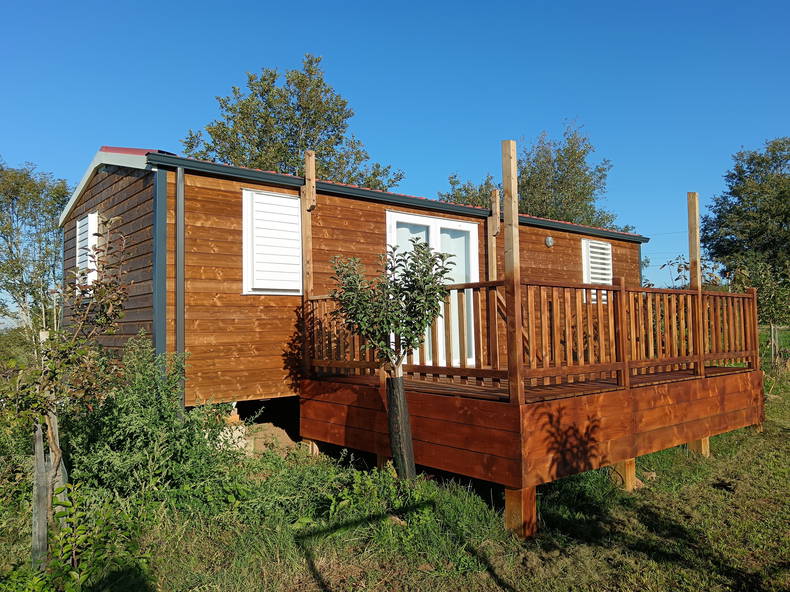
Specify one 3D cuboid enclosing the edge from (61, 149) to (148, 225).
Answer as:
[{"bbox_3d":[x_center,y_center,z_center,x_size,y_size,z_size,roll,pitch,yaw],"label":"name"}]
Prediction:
[{"bbox_3d":[-3.562,-1.423,7.471,0.130,0.659,4.272,2,-4,-40],"label":"edge"}]

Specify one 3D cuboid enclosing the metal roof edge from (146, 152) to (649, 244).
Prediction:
[{"bbox_3d":[1.253,-1.158,8.710,9.259,0.140,0.140,2,-4,-40],"label":"metal roof edge"}]

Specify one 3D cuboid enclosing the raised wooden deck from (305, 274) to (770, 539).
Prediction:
[{"bbox_3d":[1.669,0.892,7.048,4.490,1.838,3.026,2,-4,-40],"label":"raised wooden deck"}]

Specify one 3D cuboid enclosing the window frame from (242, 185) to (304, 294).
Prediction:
[{"bbox_3d":[-1.351,-0.581,6.936,0.746,1.152,0.080,2,-4,-40],"label":"window frame"}]

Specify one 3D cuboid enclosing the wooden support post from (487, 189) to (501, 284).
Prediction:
[{"bbox_3d":[1.427,-0.260,8.742,0.080,2.488,0.130,2,-4,-40],"label":"wooden support post"}]

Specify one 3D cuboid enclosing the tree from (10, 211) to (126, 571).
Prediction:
[{"bbox_3d":[-1.956,0.600,3.713,0.699,2.110,0.705,1,-4,-28],"label":"tree"}]

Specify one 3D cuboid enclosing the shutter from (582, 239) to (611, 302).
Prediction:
[{"bbox_3d":[3.707,-0.423,11.212,0.996,1.151,0.070,2,-4,-40],"label":"shutter"}]

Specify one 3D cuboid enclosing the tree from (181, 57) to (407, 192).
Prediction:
[{"bbox_3d":[-3.076,-2.497,18.741,6.800,9.917,6.800,2,-4,-40],"label":"tree"}]

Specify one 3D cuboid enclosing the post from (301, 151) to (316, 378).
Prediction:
[{"bbox_3d":[-0.992,-0.358,7.168,0.094,2.660,0.122,2,-4,-40],"label":"post"}]

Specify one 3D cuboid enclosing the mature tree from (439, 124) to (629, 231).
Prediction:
[{"bbox_3d":[5.221,-1.914,22.765,7.000,8.991,7.000,2,-4,-40],"label":"mature tree"}]

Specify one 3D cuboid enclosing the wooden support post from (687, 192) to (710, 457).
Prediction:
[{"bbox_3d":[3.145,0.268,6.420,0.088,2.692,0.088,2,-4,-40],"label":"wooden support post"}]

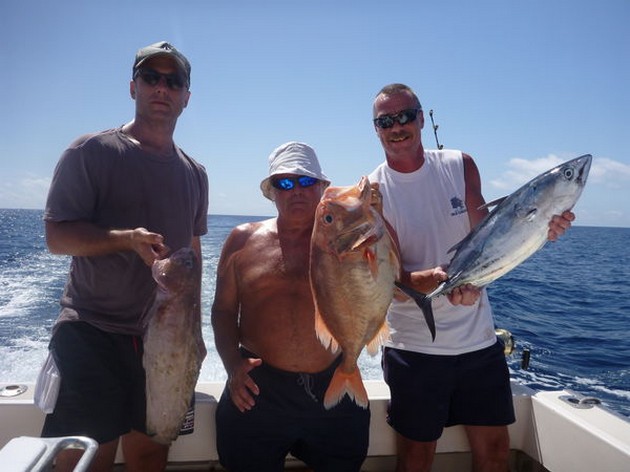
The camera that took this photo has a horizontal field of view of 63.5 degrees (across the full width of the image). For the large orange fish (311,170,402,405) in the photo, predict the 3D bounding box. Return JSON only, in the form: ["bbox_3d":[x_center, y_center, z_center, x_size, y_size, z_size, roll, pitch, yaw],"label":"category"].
[{"bbox_3d":[0.106,0.150,1.330,0.220,0.585,0.110,3,1,18],"label":"large orange fish"}]

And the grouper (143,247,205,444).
[{"bbox_3d":[-0.392,0.300,1.420,0.155,0.540,0.115,3,1,-30],"label":"grouper"}]

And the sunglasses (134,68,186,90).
[{"bbox_3d":[-0.469,-0.461,1.555,0.142,0.045,0.140,10,2,-18],"label":"sunglasses"}]

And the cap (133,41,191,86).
[{"bbox_3d":[-0.469,-0.521,1.560,0.175,0.130,0.265,8,-5,-17],"label":"cap"}]

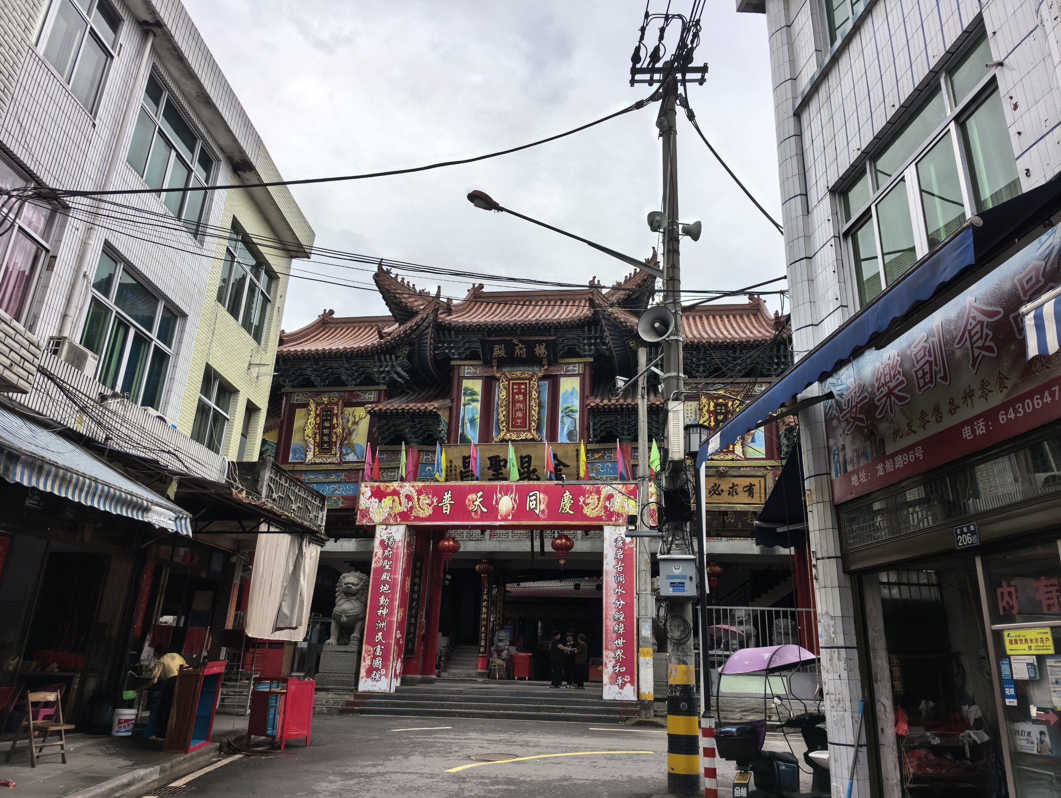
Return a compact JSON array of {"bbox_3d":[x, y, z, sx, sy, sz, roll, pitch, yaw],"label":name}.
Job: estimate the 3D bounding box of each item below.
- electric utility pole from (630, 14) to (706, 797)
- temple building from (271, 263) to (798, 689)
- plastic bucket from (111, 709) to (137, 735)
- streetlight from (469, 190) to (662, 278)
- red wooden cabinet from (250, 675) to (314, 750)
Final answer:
[{"bbox_3d":[1.956,-0.481,10.041,1.220,10.440,0.550,3,-19,0],"label":"electric utility pole"},{"bbox_3d":[0.227,2.673,24.248,15.800,13.000,8.000,-1,-20,8],"label":"temple building"},{"bbox_3d":[-5.801,4.628,10.550,0.300,0.340,0.300,2,-19,0],"label":"plastic bucket"},{"bbox_3d":[0.498,-2.225,10.104,2.850,0.860,0.300,7,-20,-14],"label":"streetlight"},{"bbox_3d":[-3.706,4.695,11.092,0.740,0.965,0.560,-9,-22,28],"label":"red wooden cabinet"}]

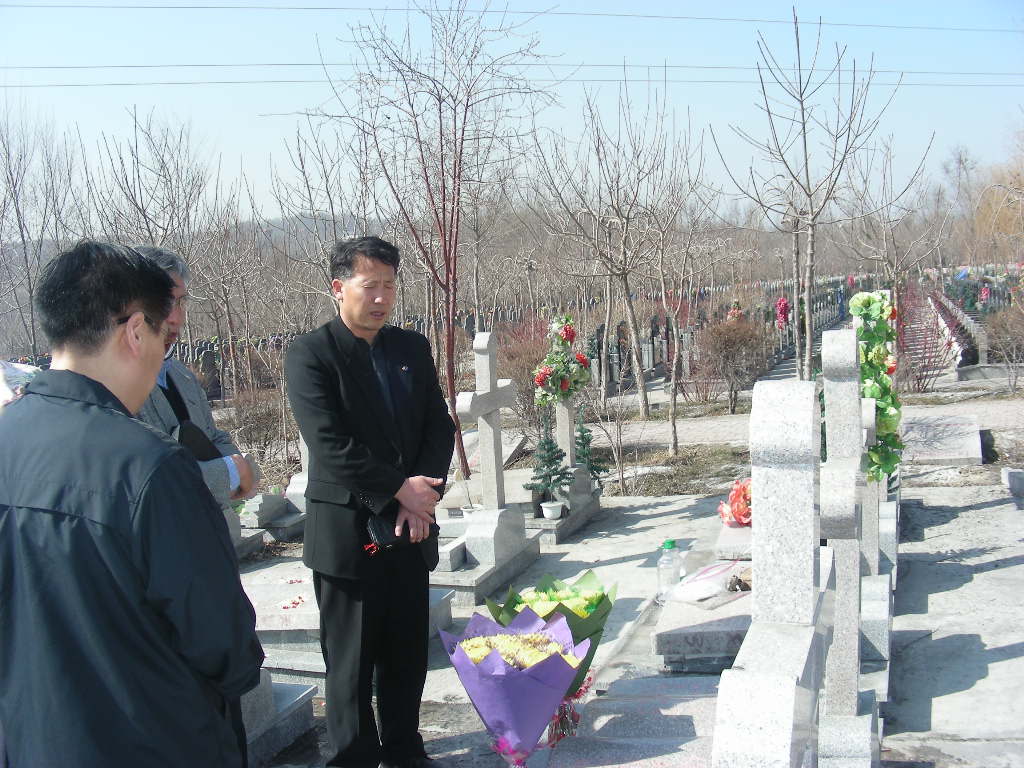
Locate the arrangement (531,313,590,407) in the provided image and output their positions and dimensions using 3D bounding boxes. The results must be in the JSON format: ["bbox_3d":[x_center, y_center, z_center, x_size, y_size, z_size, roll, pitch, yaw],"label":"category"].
[{"bbox_3d":[0.290,-0.130,6.530,0.340,0.530,0.330,-3,6,3],"label":"arrangement"}]

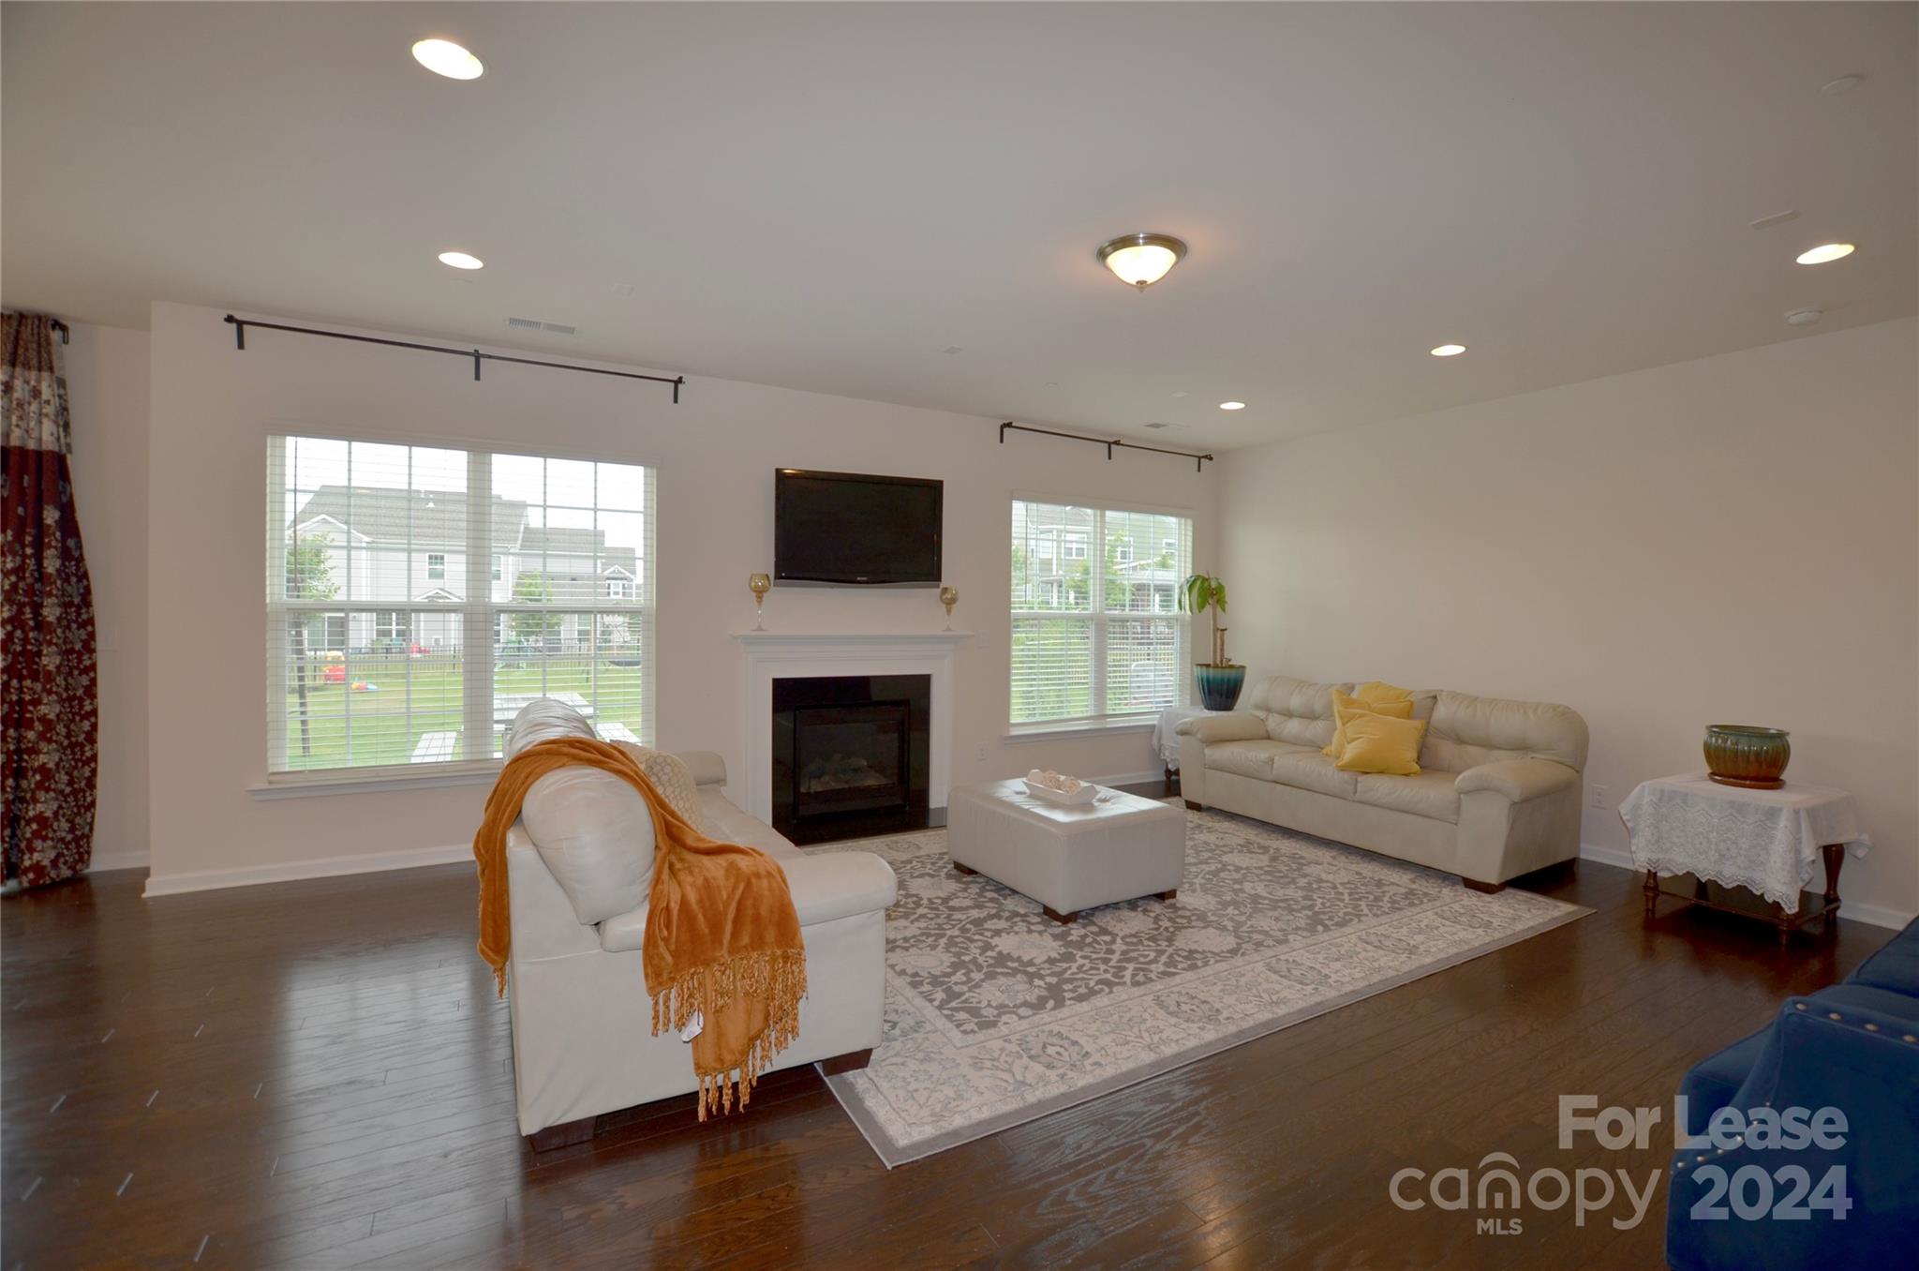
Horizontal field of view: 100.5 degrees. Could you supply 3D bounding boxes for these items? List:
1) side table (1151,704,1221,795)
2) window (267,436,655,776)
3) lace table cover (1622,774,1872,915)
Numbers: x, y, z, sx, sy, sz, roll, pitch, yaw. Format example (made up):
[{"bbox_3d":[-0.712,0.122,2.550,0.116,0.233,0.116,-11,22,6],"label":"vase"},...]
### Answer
[{"bbox_3d":[2.015,0.911,6.445,0.680,0.600,0.560,0,1,-30],"label":"side table"},{"bbox_3d":[-2.501,-0.123,4.190,1.730,1.640,0.100,0,2,-30],"label":"window"},{"bbox_3d":[3.537,0.896,3.594,0.780,0.410,0.620,0,2,-30],"label":"lace table cover"}]

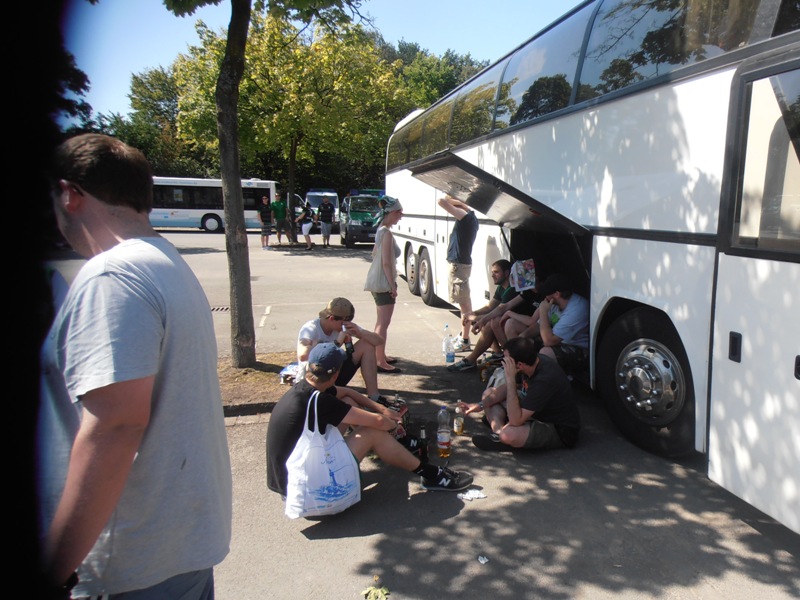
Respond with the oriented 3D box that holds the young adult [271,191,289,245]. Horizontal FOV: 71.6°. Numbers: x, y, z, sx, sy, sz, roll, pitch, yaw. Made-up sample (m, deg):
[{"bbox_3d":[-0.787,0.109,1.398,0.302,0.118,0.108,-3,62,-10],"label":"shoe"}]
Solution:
[{"bbox_3d":[-4.311,-2.859,20.011,0.600,1.840,0.380,-2,10,-11],"label":"young adult"}]

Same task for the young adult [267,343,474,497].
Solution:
[{"bbox_3d":[-0.204,0.671,3.305,1.150,0.840,0.640,-3,10,-18],"label":"young adult"}]

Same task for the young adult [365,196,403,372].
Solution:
[{"bbox_3d":[-0.159,-0.150,5.506,0.360,1.700,0.440,0,10,0],"label":"young adult"}]

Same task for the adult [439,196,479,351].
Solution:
[{"bbox_3d":[0.669,-0.308,6.239,0.480,1.770,0.500,-1,10,-6],"label":"adult"}]

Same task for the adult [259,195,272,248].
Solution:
[{"bbox_3d":[-4.760,-2.709,19.632,0.520,1.830,0.340,-2,10,-14],"label":"adult"}]

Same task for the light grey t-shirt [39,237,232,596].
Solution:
[{"bbox_3d":[-0.581,0.228,1.319,0.370,0.750,0.510,-1,10,-10],"label":"light grey t-shirt"}]

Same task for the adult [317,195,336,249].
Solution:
[{"bbox_3d":[-2.597,-2.713,19.730,0.600,1.830,0.340,-1,10,-7],"label":"adult"}]

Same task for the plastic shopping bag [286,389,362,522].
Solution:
[{"bbox_3d":[-0.410,0.830,2.937,0.400,0.650,0.190,-2,10,-15],"label":"plastic shopping bag"}]

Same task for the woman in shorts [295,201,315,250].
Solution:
[{"bbox_3d":[-3.262,-2.550,19.353,0.450,1.630,0.550,9,13,41],"label":"woman in shorts"}]

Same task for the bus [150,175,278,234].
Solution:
[{"bbox_3d":[-13.068,-5.269,30.461,12.000,3.050,2.550,-2,10,-12],"label":"bus"}]

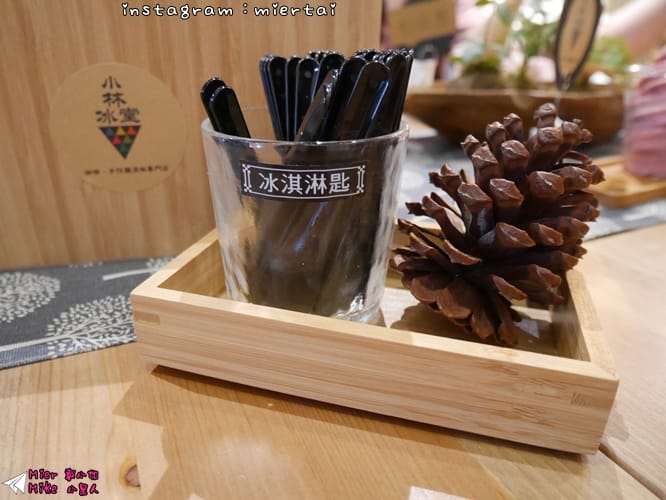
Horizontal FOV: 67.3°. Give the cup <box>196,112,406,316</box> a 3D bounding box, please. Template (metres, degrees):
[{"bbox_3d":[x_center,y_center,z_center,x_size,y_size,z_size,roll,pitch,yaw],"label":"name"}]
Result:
[{"bbox_3d":[-0.013,-0.017,0.245,0.091,0.089,0.091,0,25,0],"label":"cup"}]

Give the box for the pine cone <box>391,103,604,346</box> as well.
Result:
[{"bbox_3d":[0.066,-0.008,0.211,0.077,0.099,0.077,18,22,9],"label":"pine cone"}]

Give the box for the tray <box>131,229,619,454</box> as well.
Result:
[{"bbox_3d":[0.020,0.021,0.240,0.183,0.033,0.117,7,26,15],"label":"tray"}]

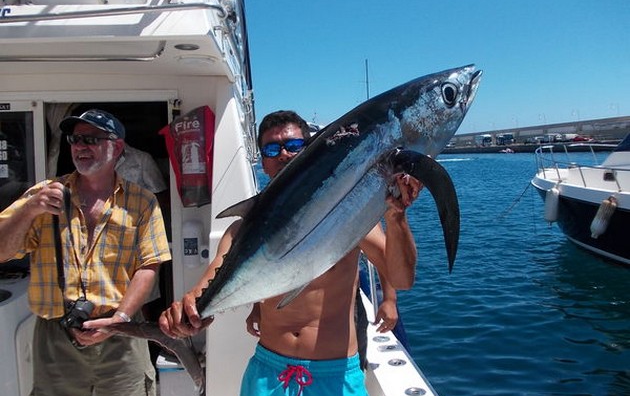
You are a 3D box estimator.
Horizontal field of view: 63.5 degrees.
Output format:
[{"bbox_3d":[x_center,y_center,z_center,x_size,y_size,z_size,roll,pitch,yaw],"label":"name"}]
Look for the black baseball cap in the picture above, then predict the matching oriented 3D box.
[{"bbox_3d":[-0.866,-0.303,2.000,0.180,0.125,0.270,2,-2,20],"label":"black baseball cap"}]

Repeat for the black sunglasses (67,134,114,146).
[{"bbox_3d":[-0.862,-0.223,1.990,0.143,0.043,0.145,2,3,19],"label":"black sunglasses"}]

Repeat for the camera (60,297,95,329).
[{"bbox_3d":[-0.875,0.426,1.880,0.105,0.085,0.120,10,39,28],"label":"camera"}]

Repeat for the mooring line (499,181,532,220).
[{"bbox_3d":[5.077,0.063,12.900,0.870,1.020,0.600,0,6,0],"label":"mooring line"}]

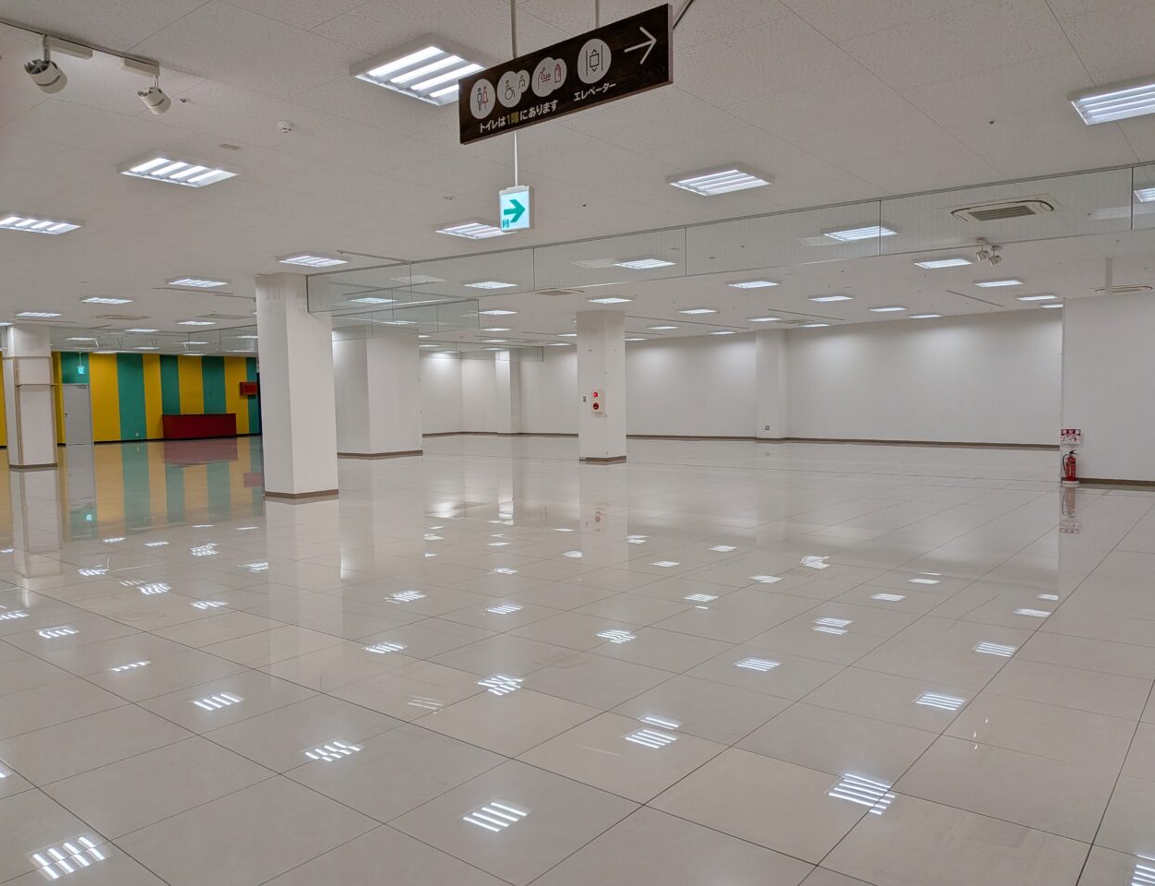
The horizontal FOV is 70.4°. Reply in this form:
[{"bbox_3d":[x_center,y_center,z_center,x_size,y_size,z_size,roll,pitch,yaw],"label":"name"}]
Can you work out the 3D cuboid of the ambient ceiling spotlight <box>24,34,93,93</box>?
[{"bbox_3d":[-2.478,-1.806,3.937,0.135,0.265,0.280,2,4,40],"label":"ambient ceiling spotlight"}]

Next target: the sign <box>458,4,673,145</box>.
[{"bbox_3d":[-0.079,-1.339,3.039,1.000,0.252,0.030,2,4,40],"label":"sign"}]

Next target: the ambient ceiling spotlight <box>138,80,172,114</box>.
[{"bbox_3d":[-2.235,-1.827,4.330,0.105,0.180,0.135,0,3,14],"label":"ambient ceiling spotlight"}]

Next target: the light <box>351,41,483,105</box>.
[{"bbox_3d":[-0.762,-1.982,4.377,0.620,0.060,0.590,2,4,40],"label":"light"}]

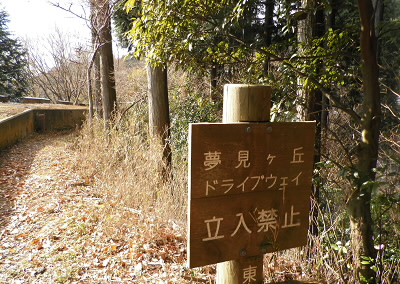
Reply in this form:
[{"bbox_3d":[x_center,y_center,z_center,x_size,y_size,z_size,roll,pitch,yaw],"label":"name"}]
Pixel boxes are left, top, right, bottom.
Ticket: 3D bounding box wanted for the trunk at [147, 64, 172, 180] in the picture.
[{"bbox_3d":[-0.644,-0.329,5.000,0.350,1.850,0.350,-3,9,-9],"label":"trunk"}]

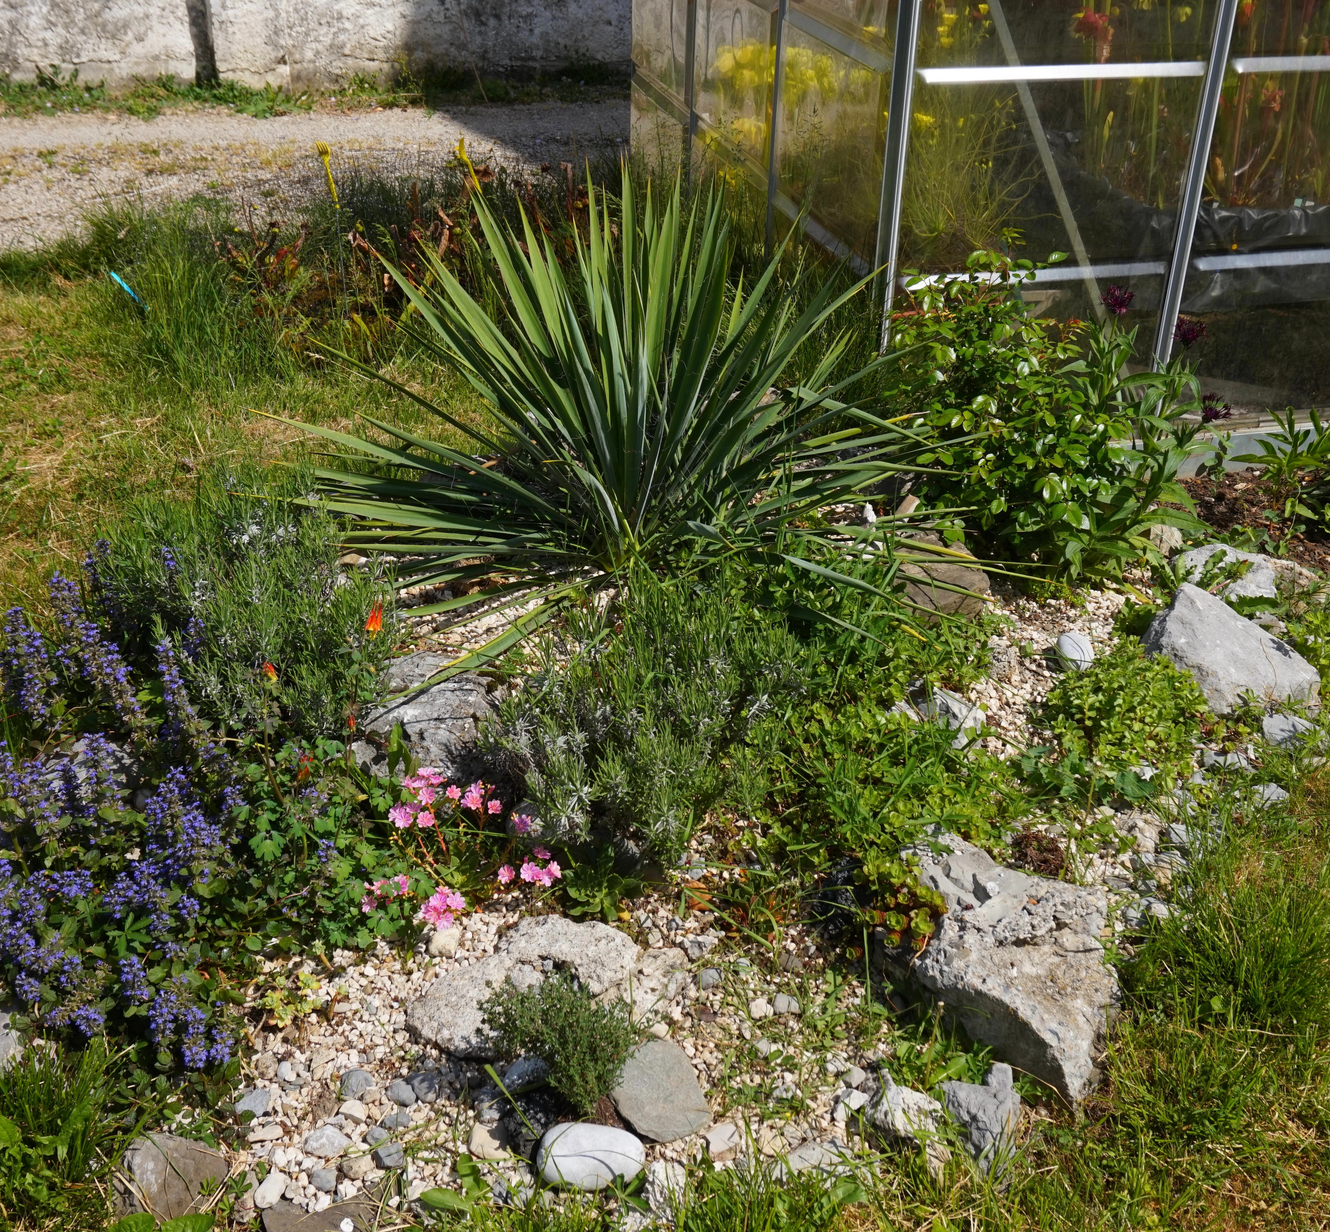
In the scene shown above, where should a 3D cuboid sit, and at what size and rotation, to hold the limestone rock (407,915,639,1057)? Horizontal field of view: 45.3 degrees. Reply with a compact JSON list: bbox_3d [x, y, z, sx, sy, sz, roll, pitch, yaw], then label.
[{"bbox_3d":[-0.183,0.470,2.051,0.295,0.085,0.175,-10,32,-19],"label":"limestone rock"}]

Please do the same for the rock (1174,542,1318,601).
[{"bbox_3d":[1.044,-0.080,2.862,0.250,0.085,0.170,-9,30,-17],"label":"rock"}]

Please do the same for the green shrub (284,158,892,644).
[{"bbox_3d":[-0.094,-0.322,2.387,1.030,0.620,0.900,2,31,0],"label":"green shrub"}]

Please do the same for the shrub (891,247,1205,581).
[{"bbox_3d":[0.664,-0.352,2.808,0.510,0.560,0.450,1,29,0],"label":"shrub"}]

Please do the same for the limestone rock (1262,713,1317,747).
[{"bbox_3d":[0.950,0.172,2.405,0.088,0.042,0.058,12,32,17],"label":"limestone rock"}]

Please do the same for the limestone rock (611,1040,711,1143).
[{"bbox_3d":[-0.005,0.571,1.922,0.122,0.045,0.140,1,30,0],"label":"limestone rock"}]

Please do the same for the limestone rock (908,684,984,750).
[{"bbox_3d":[0.394,0.141,2.238,0.110,0.085,0.085,-9,30,-17],"label":"limestone rock"}]

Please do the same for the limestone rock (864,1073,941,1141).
[{"bbox_3d":[0.257,0.530,1.721,0.084,0.060,0.066,-9,30,-17],"label":"limestone rock"}]

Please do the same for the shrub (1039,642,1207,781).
[{"bbox_3d":[0.694,0.143,2.444,0.250,0.150,0.240,1,30,0],"label":"shrub"}]

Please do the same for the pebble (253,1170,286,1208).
[{"bbox_3d":[-0.418,0.605,1.681,0.031,0.027,0.043,16,34,23],"label":"pebble"}]

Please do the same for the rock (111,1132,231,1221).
[{"bbox_3d":[-0.557,0.634,1.803,0.130,0.075,0.100,1,30,0],"label":"rock"}]

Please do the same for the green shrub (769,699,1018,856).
[{"bbox_3d":[0.305,0.216,2.125,0.320,0.140,0.250,2,31,0],"label":"green shrub"}]

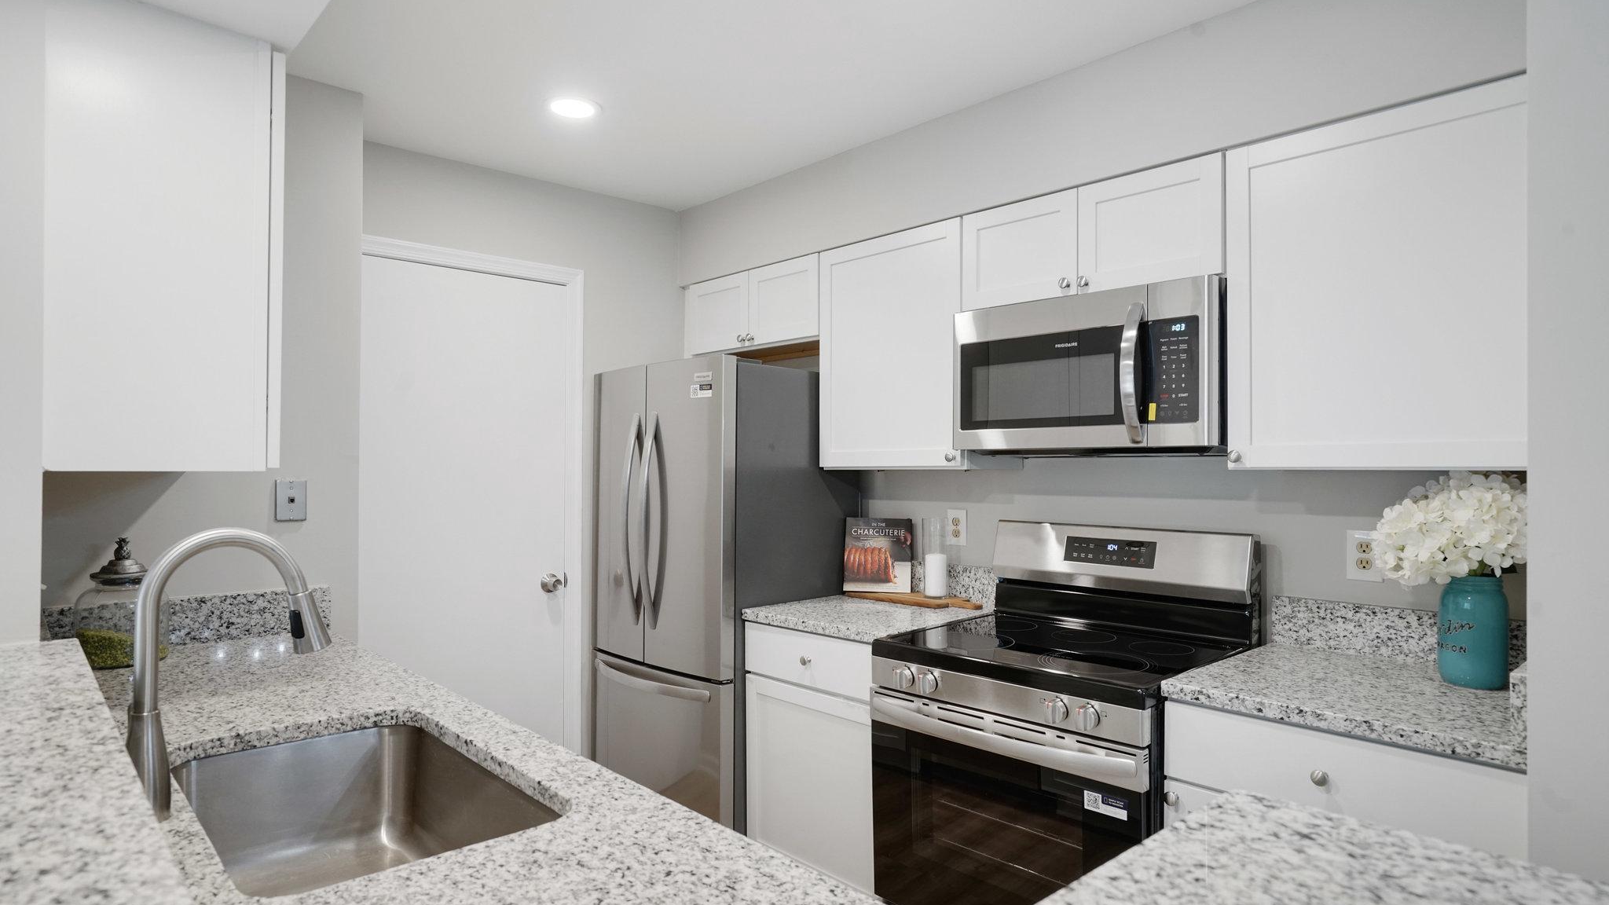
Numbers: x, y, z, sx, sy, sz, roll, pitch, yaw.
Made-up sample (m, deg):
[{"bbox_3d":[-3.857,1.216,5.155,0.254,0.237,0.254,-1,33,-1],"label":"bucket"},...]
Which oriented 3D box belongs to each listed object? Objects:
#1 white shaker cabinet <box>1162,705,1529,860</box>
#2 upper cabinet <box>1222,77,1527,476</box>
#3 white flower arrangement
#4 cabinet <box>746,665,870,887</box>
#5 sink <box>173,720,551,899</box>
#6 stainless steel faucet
[{"bbox_3d":[1.197,0.960,1.785,0.613,0.884,0.607,1,-1,-45],"label":"white shaker cabinet"},{"bbox_3d":[1.329,-0.346,1.921,0.303,0.765,0.605,1,-1,-45],"label":"upper cabinet"},{"bbox_3d":[1.410,0.162,1.799,0.280,0.242,0.305,1,-1,-45],"label":"white flower arrangement"},{"bbox_3d":[0.259,1.013,2.767,0.630,0.697,0.605,1,-2,-43],"label":"cabinet"},{"bbox_3d":[-0.652,0.606,1.221,0.385,0.222,0.693,1,-2,-43],"label":"sink"},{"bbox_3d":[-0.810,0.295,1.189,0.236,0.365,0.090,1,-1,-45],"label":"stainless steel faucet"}]

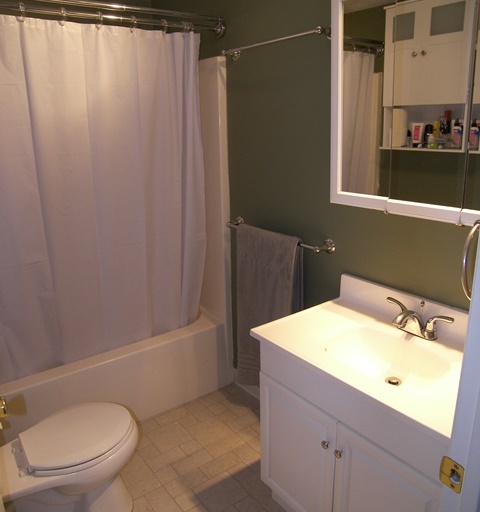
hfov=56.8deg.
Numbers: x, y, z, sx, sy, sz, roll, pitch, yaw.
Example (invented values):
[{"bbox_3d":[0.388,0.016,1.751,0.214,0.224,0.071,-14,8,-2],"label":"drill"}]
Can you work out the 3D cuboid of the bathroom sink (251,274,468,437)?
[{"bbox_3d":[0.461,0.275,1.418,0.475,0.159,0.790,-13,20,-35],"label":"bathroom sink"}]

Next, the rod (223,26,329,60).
[{"bbox_3d":[0.129,-0.890,1.851,0.083,0.052,0.620,-13,20,-35],"label":"rod"}]

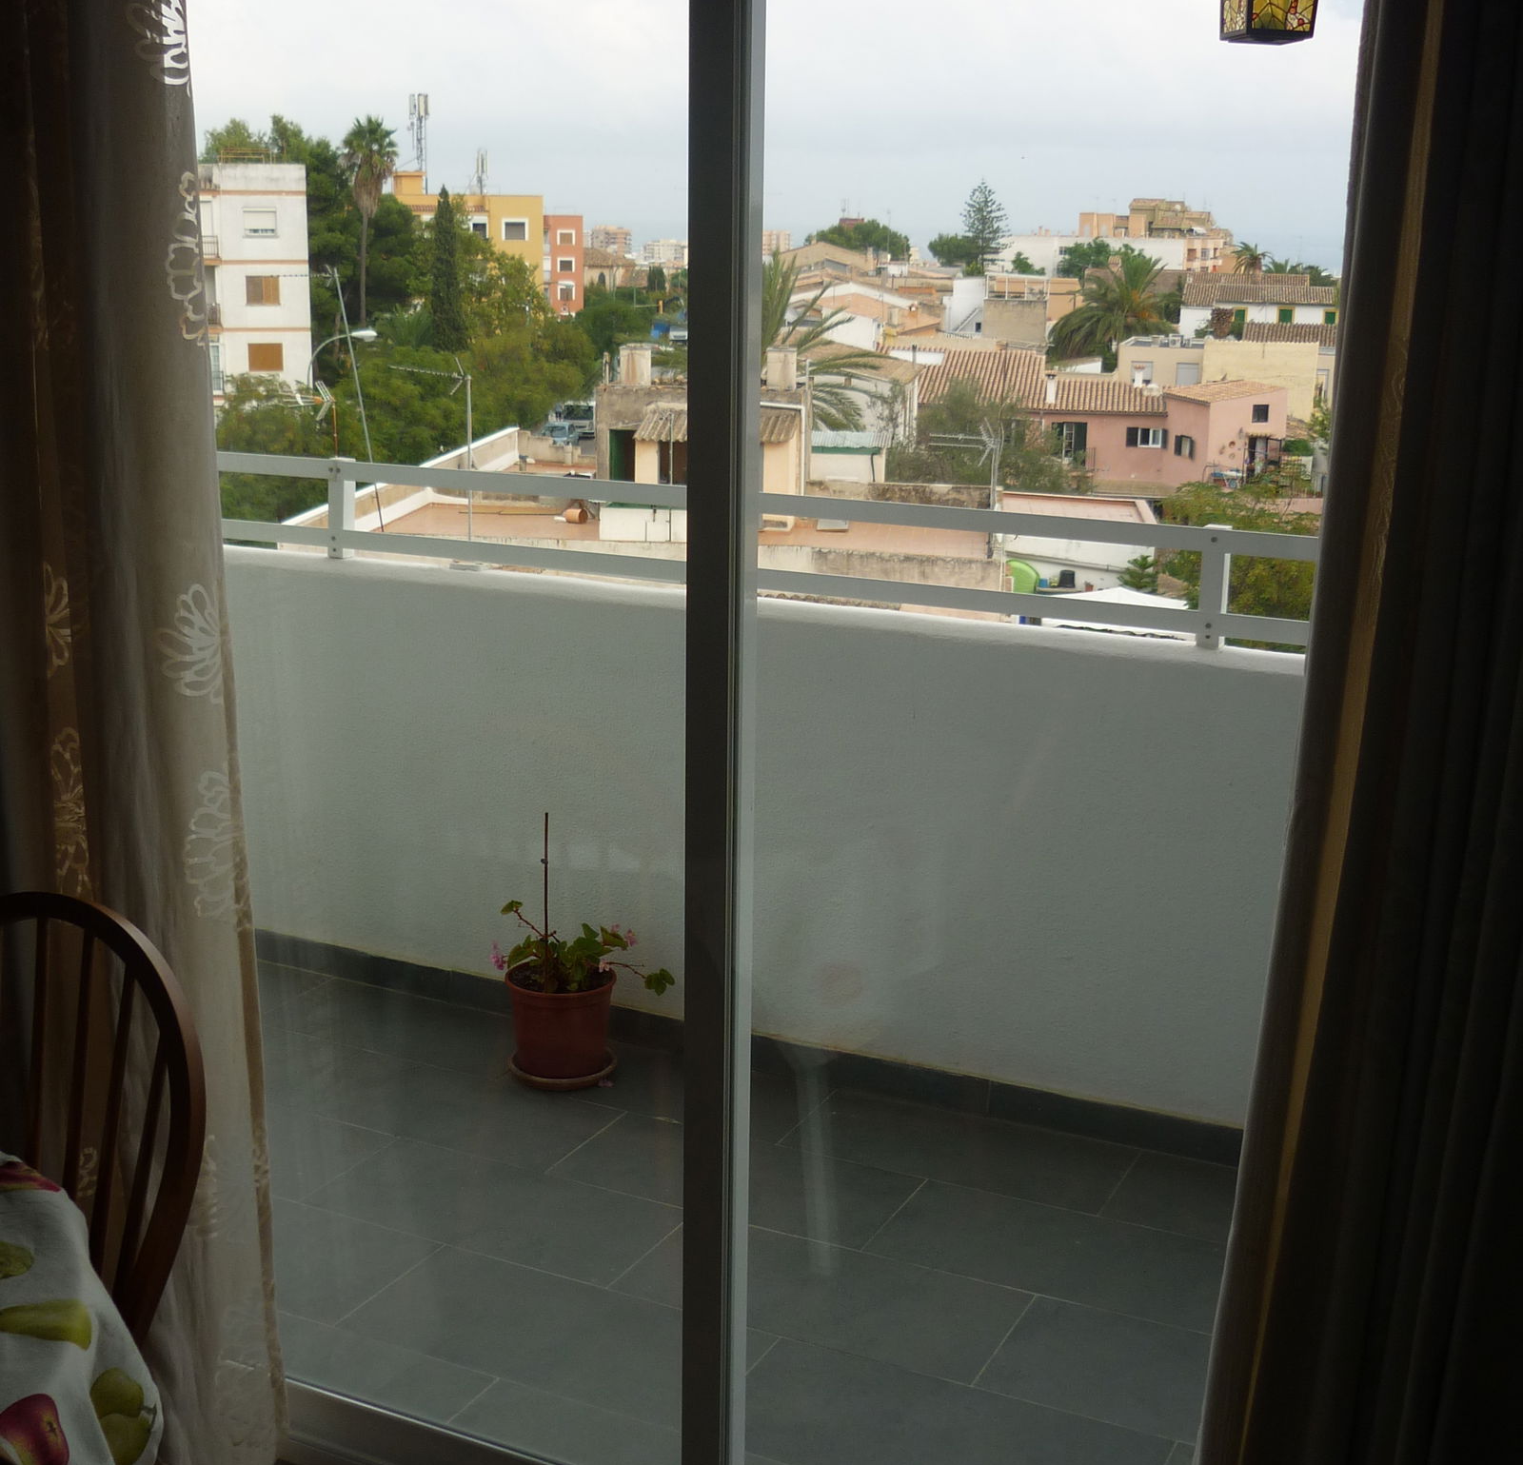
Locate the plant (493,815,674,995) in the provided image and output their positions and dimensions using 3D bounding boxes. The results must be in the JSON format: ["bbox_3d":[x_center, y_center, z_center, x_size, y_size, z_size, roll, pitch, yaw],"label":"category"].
[{"bbox_3d":[-0.348,0.328,3.765,0.335,0.360,0.250,-1,14,-6],"label":"plant"}]

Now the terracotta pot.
[{"bbox_3d":[-0.394,0.569,3.822,0.217,0.203,0.217,-1,14,-6],"label":"terracotta pot"}]

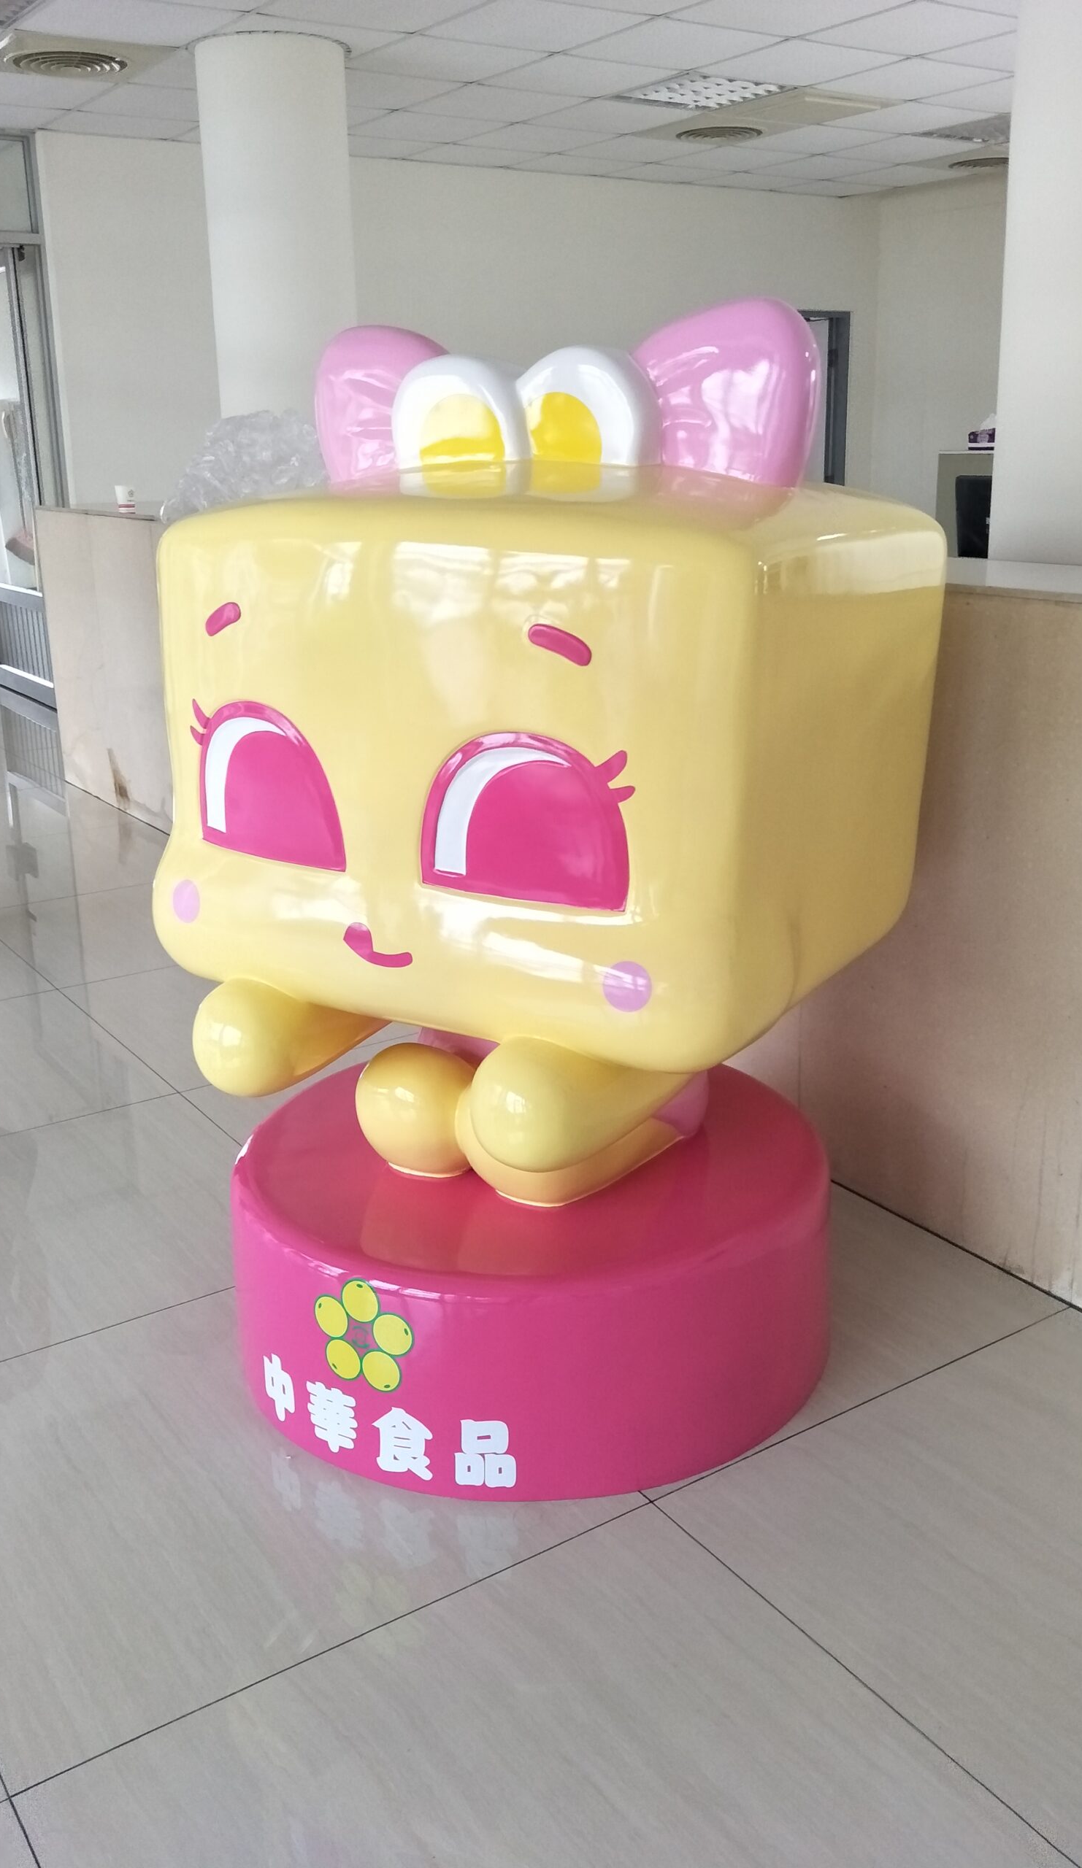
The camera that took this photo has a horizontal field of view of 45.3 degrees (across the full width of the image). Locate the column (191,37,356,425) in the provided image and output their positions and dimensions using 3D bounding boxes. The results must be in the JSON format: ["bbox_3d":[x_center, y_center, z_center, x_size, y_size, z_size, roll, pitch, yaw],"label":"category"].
[{"bbox_3d":[-1.010,-2.030,5.280,0.560,2.680,0.560,-4,18,-9],"label":"column"}]

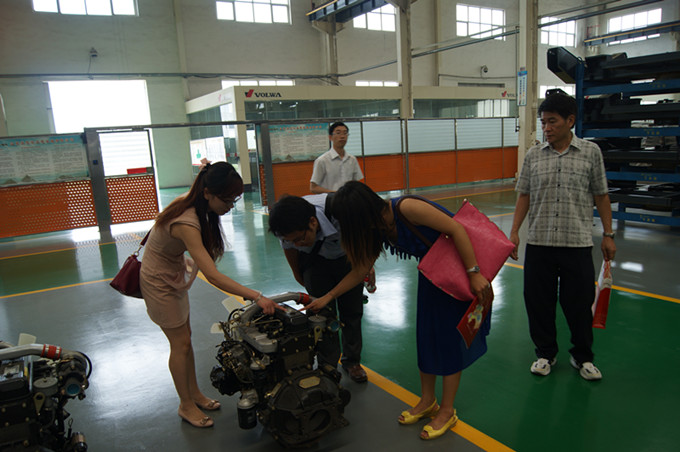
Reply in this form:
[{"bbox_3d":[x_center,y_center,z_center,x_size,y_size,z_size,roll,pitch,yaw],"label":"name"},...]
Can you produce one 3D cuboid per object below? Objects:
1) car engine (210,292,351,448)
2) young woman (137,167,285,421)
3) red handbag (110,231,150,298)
[{"bbox_3d":[-0.388,0.719,2.874,0.600,0.730,0.740,-10,12,-32],"label":"car engine"},{"bbox_3d":[-0.717,0.388,2.835,0.750,1.430,0.430,-1,11,13],"label":"young woman"},{"bbox_3d":[-1.204,0.237,3.060,0.310,0.410,0.160,0,11,18],"label":"red handbag"}]

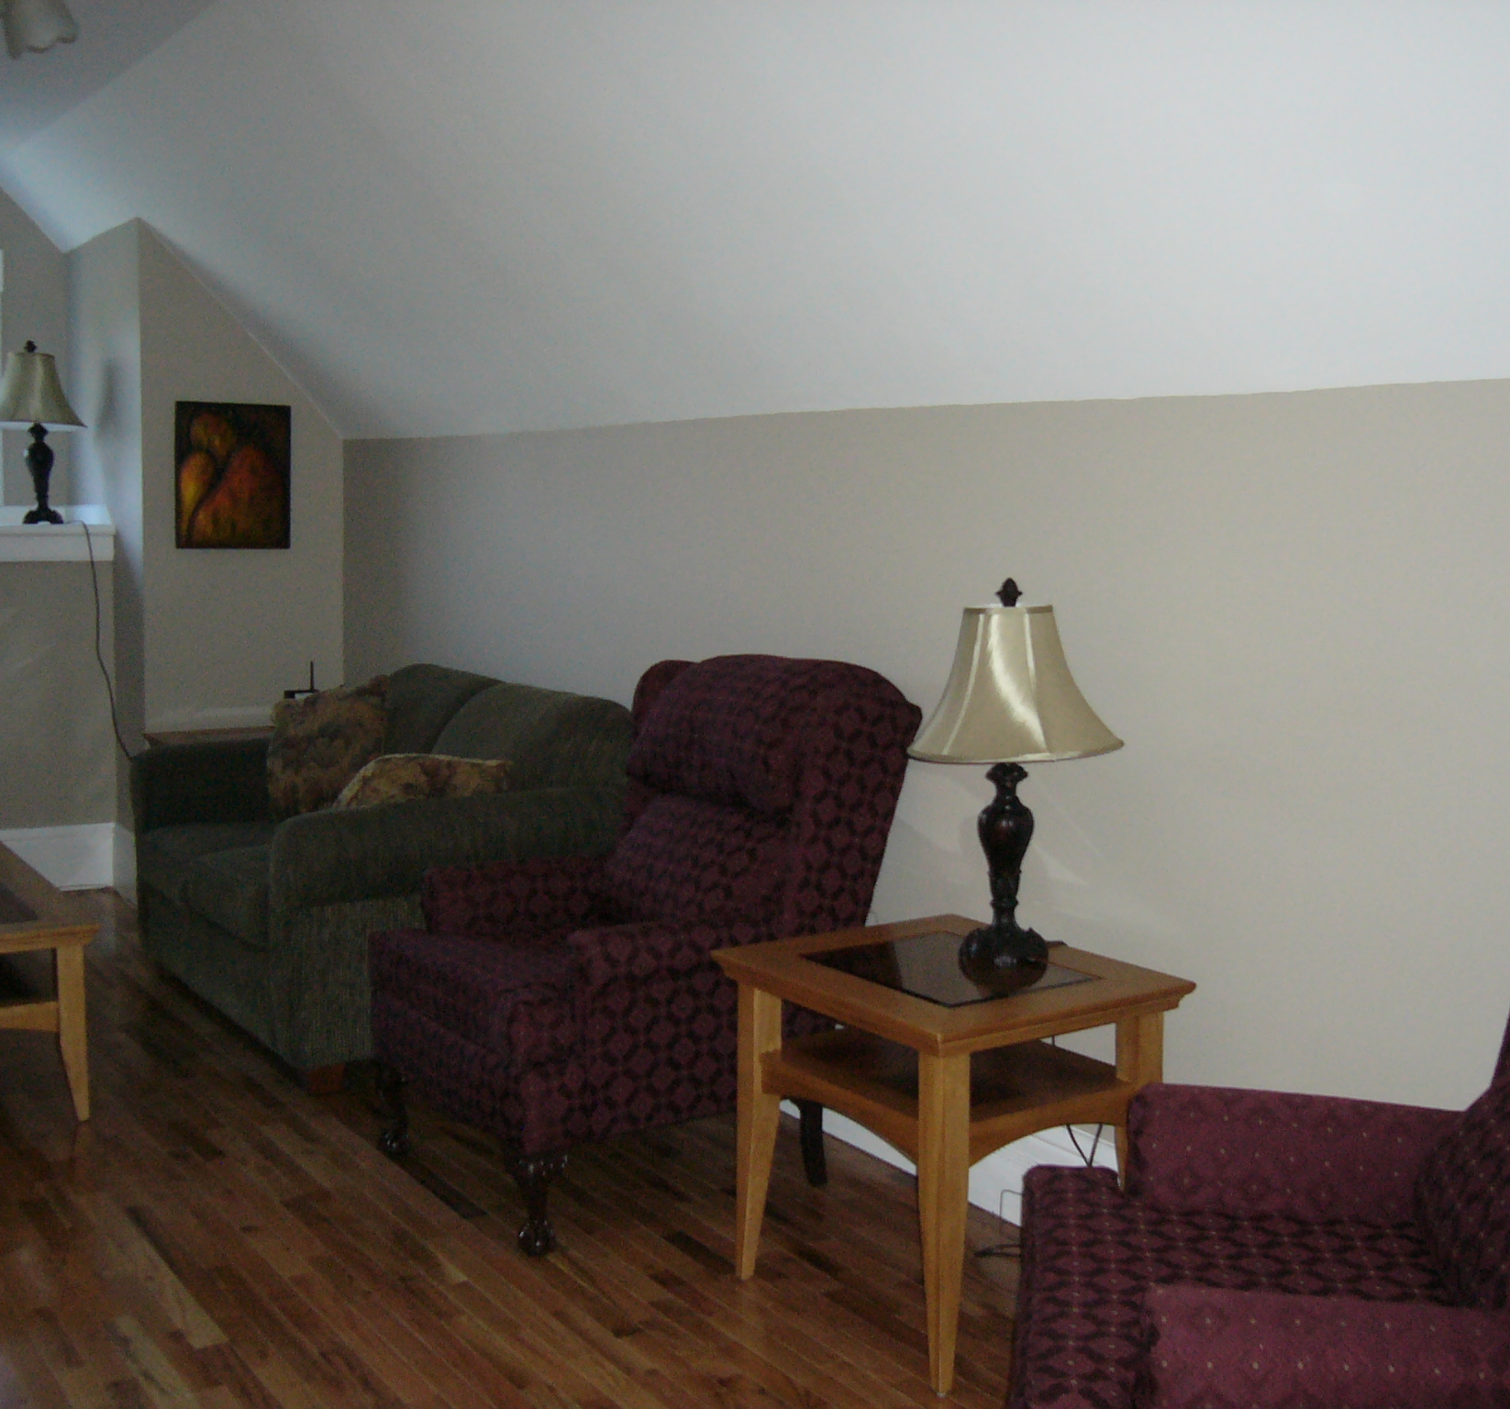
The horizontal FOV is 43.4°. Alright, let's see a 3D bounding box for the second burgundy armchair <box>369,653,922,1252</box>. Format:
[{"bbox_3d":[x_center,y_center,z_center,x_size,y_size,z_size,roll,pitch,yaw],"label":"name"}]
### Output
[{"bbox_3d":[-0.257,0.448,4.042,0.897,1.101,0.782,-3,8,-35],"label":"second burgundy armchair"}]

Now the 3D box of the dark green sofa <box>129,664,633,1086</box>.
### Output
[{"bbox_3d":[-1.078,0.380,5.301,0.907,0.942,1.565,-3,7,-33],"label":"dark green sofa"}]

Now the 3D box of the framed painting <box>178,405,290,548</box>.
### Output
[{"bbox_3d":[-1.772,-0.772,6.446,0.387,0.491,0.030,-3,7,-33],"label":"framed painting"}]

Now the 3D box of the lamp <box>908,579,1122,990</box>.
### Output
[{"bbox_3d":[0.459,0.120,3.416,0.383,0.687,0.383,1,6,0],"label":"lamp"}]

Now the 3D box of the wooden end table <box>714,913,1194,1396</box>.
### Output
[{"bbox_3d":[0.337,0.772,3.411,0.580,0.610,0.634,-4,8,-35],"label":"wooden end table"}]

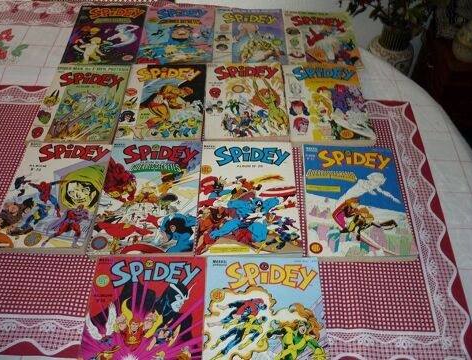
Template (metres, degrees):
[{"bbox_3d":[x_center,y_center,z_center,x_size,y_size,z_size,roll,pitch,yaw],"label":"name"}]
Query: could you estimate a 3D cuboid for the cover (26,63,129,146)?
[{"bbox_3d":[-0.324,-0.164,0.969,0.170,0.014,0.247,1,49,0],"label":"cover"}]

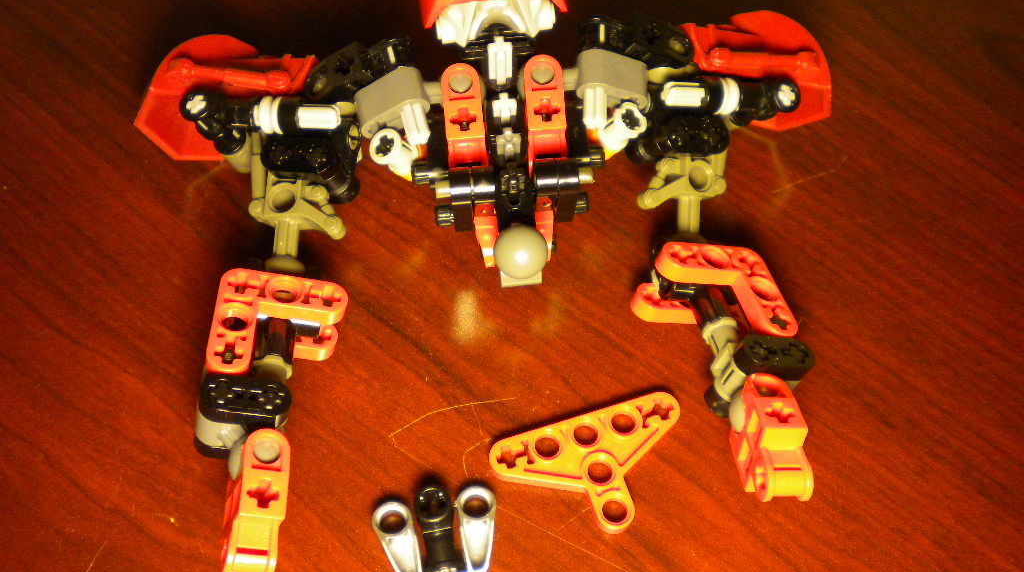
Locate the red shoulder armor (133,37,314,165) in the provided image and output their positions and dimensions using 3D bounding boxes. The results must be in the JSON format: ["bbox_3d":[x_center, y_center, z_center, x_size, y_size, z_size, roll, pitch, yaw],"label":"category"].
[{"bbox_3d":[-0.063,-0.042,0.231,0.037,0.016,0.025,3,62,0],"label":"red shoulder armor"}]

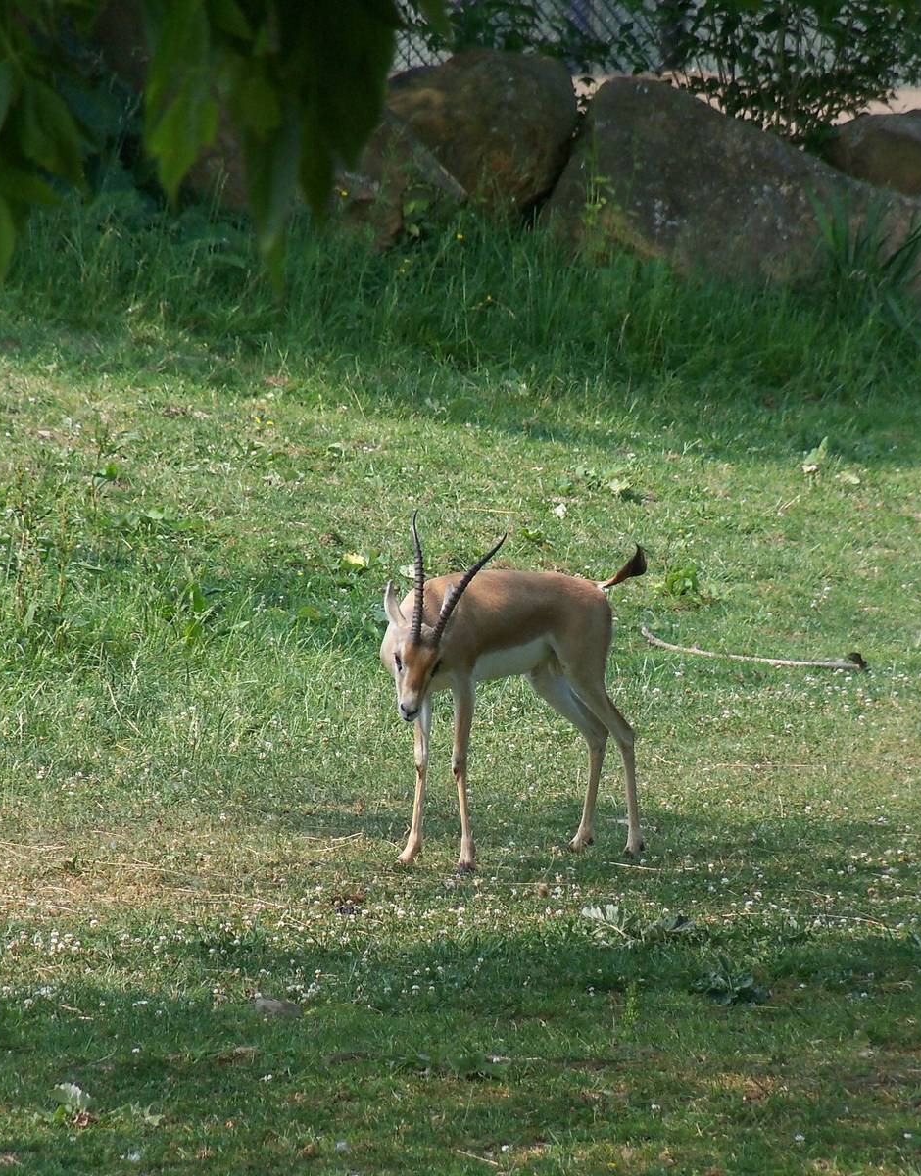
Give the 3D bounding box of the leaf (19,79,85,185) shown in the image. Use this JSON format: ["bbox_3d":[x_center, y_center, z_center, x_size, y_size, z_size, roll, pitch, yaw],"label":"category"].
[{"bbox_3d":[-0.337,-0.374,13.000,0.055,0.086,0.040,0,5,0],"label":"leaf"}]

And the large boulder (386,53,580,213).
[{"bbox_3d":[0.060,-1.418,50.500,0.630,0.590,0.550,0,5,0],"label":"large boulder"}]

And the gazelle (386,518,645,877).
[{"bbox_3d":[0.123,0.236,37.500,0.870,0.840,0.290,-4,6,-43],"label":"gazelle"}]

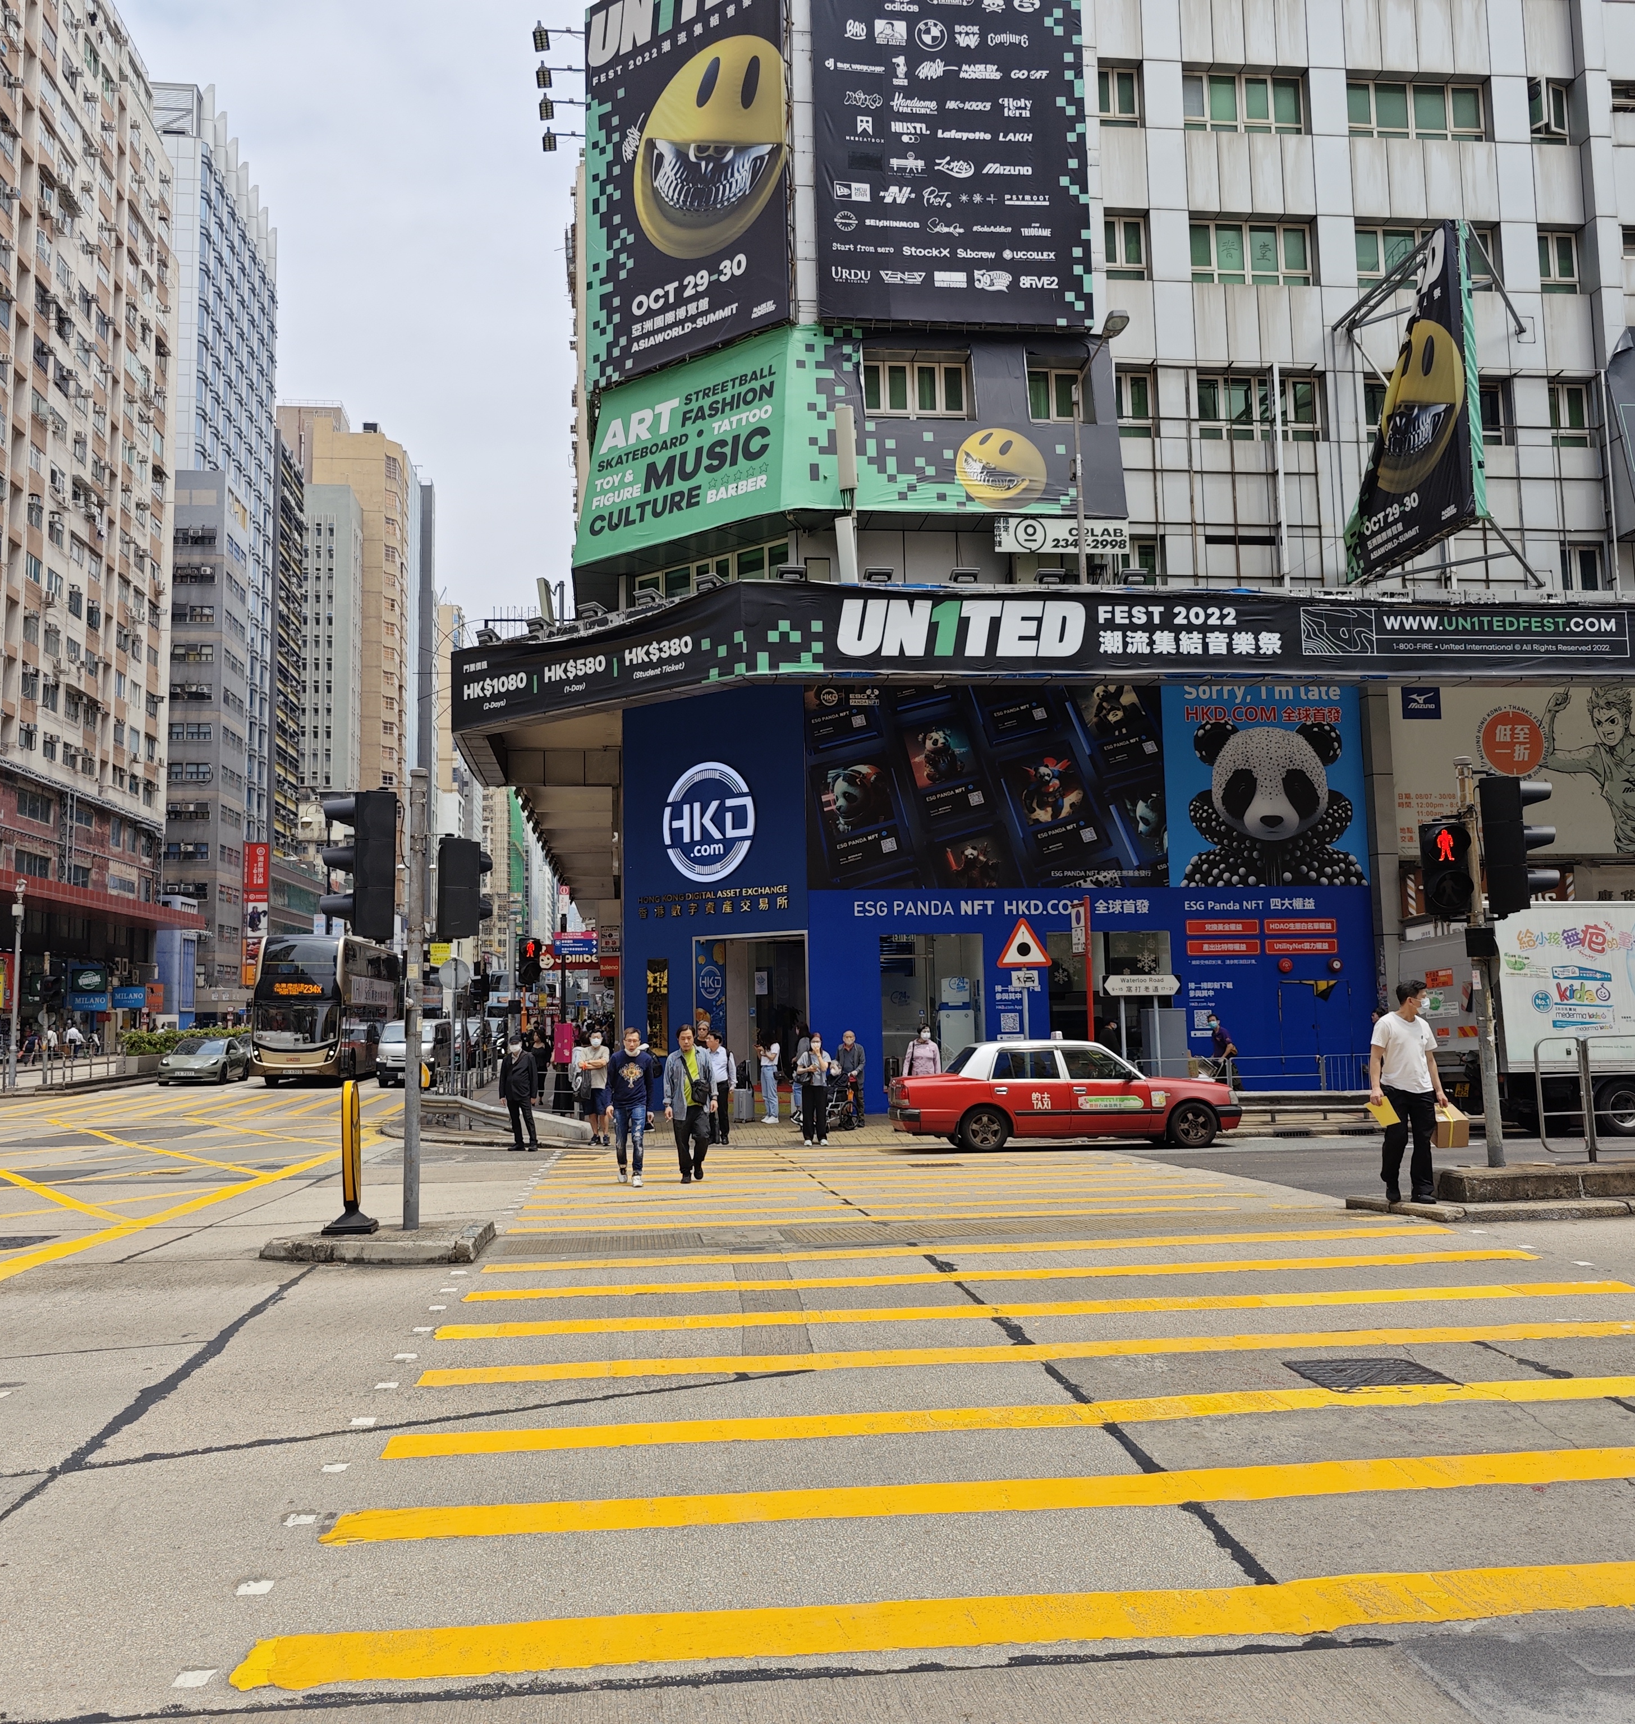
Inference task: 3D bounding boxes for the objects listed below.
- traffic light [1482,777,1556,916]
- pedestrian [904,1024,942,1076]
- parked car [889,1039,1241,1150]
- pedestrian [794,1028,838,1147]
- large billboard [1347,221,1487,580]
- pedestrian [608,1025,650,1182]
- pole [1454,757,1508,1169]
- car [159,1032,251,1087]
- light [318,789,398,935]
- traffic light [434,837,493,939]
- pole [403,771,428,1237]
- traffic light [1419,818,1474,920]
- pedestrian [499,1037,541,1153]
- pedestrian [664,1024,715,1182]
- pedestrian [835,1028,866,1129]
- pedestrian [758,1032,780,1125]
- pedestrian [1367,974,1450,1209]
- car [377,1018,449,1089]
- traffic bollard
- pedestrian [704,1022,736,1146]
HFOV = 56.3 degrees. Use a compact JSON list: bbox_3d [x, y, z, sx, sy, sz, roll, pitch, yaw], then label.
[{"bbox_3d":[5.935,-0.137,12.926,0.500,1.120,0.370,-1,-6,-1],"label":"traffic light"},{"bbox_3d":[1.629,3.269,23.182,0.500,1.564,0.360,0,-6,-8],"label":"pedestrian"},{"bbox_3d":[3.347,3.123,21.070,4.690,1.530,1.700,-1,-6,-5],"label":"parked car"},{"bbox_3d":[-0.026,3.281,21.977,0.520,1.606,0.400,-1,-6,3],"label":"pedestrian"},{"bbox_3d":[10.882,-8.297,28.163,0.330,5.150,4.100,0,-6,-8],"label":"large billboard"},{"bbox_3d":[-2.092,2.679,16.905,0.500,1.702,0.380,-1,-6,-5],"label":"pedestrian"},{"bbox_3d":[5.921,0.866,13.593,0.150,3.648,0.150,-1,-6,-6],"label":"pole"},{"bbox_3d":[-19.421,6.345,48.831,1.850,1.443,4.690,0,-6,-9],"label":"car"},{"bbox_3d":[-3.544,0.000,11.774,0.490,1.100,0.370,-1,-6,0],"label":"light"},{"bbox_3d":[-2.705,0.197,11.649,0.350,0.778,0.310,-4,-7,28],"label":"traffic light"},{"bbox_3d":[-3.038,1.018,11.563,0.125,3.478,0.125,-1,-6,0],"label":"pole"},{"bbox_3d":[5.290,0.068,12.855,0.370,0.770,0.340,-1,-6,2],"label":"traffic light"},{"bbox_3d":[-4.282,3.320,22.015,0.540,1.594,0.360,-3,-6,14],"label":"pedestrian"},{"bbox_3d":[-1.441,2.677,17.038,0.550,1.710,0.420,-1,-6,-3],"label":"pedestrian"},{"bbox_3d":[0.517,3.475,24.545,0.520,1.544,0.420,-3,-6,14],"label":"pedestrian"},{"bbox_3d":[-0.845,3.706,26.250,0.380,1.538,0.420,1,-7,-22],"label":"pedestrian"},{"bbox_3d":[4.569,1.776,11.820,0.520,1.698,0.360,0,-6,-12],"label":"pedestrian"},{"bbox_3d":[-12.177,5.812,46.642,1.700,1.980,4.695,0,-6,-6],"label":"car"},{"bbox_3d":[-3.490,2.204,11.439,0.370,1.107,0.310,-1,-6,2],"label":"traffic bollard"},{"bbox_3d":[-1.401,3.258,22.118,0.480,1.612,0.320,-6,-8,37],"label":"pedestrian"}]

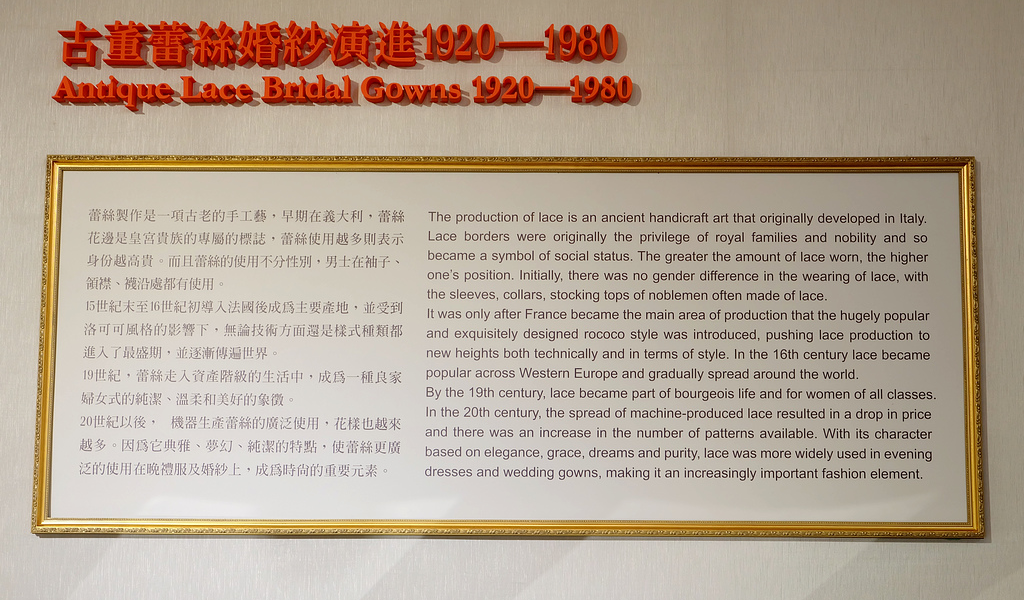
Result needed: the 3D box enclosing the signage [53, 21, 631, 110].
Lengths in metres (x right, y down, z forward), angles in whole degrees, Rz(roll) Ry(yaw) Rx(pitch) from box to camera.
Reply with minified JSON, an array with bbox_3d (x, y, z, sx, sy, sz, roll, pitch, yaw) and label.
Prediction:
[{"bbox_3d":[-0.301,-0.416,2.182,1.024,0.155,0.031,0,-5,1],"label":"signage"}]

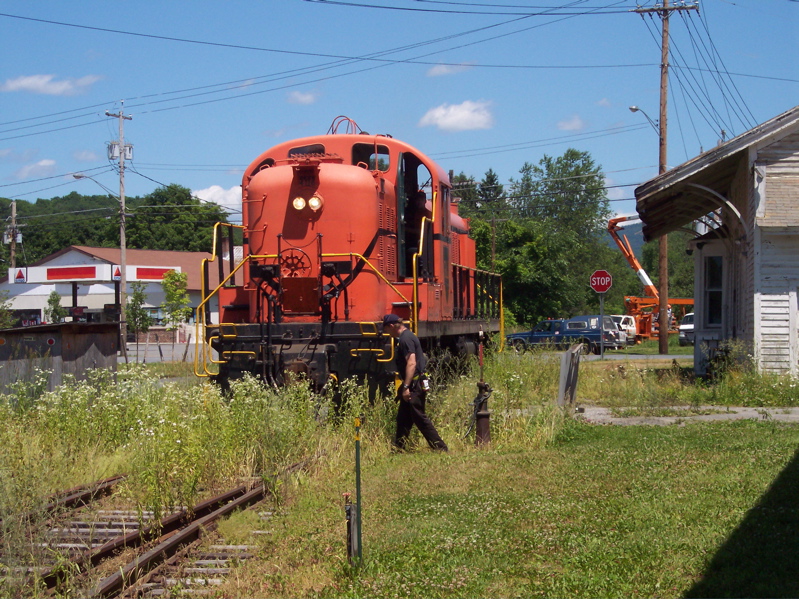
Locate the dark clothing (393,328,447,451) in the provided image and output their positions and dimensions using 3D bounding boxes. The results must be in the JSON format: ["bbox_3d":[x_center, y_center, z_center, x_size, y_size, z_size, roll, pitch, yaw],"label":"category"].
[{"bbox_3d":[0.246,1.109,25.300,0.660,1.500,0.540,0,0,9],"label":"dark clothing"}]

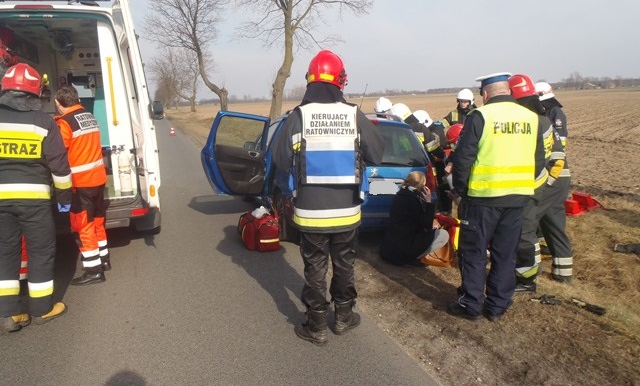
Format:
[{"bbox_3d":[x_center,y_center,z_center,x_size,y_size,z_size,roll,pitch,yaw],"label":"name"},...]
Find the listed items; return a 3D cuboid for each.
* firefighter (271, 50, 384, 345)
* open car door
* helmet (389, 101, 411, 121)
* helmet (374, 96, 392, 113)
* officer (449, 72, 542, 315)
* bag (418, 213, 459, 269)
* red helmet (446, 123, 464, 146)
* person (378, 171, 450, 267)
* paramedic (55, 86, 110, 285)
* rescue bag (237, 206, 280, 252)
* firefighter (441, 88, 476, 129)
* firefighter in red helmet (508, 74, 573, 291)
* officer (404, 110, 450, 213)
[{"bbox_3d":[0.047,0.043,3.403,0.700,1.880,0.420,-1,10,4],"label":"firefighter"},{"bbox_3d":[-1.133,-0.484,6.944,1.000,1.130,0.200,0,12,-28],"label":"open car door"},{"bbox_3d":[0.985,-0.973,6.335,0.300,0.250,0.240,-37,-9,30],"label":"helmet"},{"bbox_3d":[0.972,-1.350,7.900,0.290,0.240,0.250,-26,16,-36],"label":"helmet"},{"bbox_3d":[1.262,0.024,3.855,0.580,1.820,0.400,-9,12,-32],"label":"officer"},{"bbox_3d":[1.229,0.484,5.280,0.400,0.460,0.340,-2,10,0],"label":"bag"},{"bbox_3d":[1.575,-0.665,5.886,0.300,0.250,0.240,-24,13,-6],"label":"red helmet"},{"bbox_3d":[0.915,0.222,5.047,0.650,0.910,0.540,-6,12,-24],"label":"person"},{"bbox_3d":[-2.115,-0.059,4.603,0.430,1.740,0.500,6,13,34],"label":"paramedic"},{"bbox_3d":[-0.665,0.433,5.726,0.310,0.320,0.470,-8,12,-29],"label":"rescue bag"},{"bbox_3d":[2.143,-0.674,7.815,0.580,1.800,0.420,5,12,30],"label":"firefighter"},{"bbox_3d":[1.780,-0.062,4.291,0.500,1.780,0.560,7,14,39],"label":"firefighter in red helmet"},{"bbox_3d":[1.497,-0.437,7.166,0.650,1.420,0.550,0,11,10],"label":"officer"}]

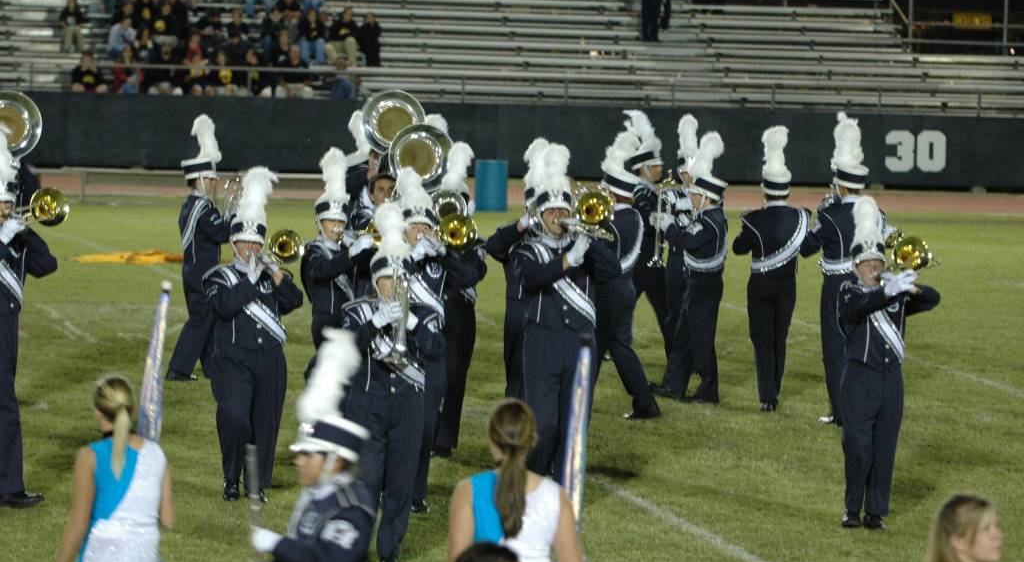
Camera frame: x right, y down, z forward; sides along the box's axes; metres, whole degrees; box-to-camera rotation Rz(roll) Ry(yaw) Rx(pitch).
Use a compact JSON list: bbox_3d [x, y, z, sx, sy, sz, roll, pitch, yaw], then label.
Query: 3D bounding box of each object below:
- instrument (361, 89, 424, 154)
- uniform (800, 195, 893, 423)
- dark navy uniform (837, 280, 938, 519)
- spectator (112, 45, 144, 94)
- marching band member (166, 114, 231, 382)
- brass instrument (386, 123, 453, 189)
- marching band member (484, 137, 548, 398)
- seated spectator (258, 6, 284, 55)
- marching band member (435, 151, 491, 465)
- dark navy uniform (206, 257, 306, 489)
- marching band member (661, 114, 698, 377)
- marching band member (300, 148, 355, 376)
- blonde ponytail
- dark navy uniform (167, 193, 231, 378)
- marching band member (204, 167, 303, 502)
[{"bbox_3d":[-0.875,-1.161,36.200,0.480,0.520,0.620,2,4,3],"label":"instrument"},{"bbox_3d":[2.452,0.202,35.785,0.620,1.643,0.500,-1,4,-27],"label":"uniform"},{"bbox_3d":[2.302,0.726,30.300,0.640,1.480,0.450,0,4,-16],"label":"dark navy uniform"},{"bbox_3d":[-6.944,-3.703,89.500,0.560,1.150,0.720,1,4,-11],"label":"spectator"},{"bbox_3d":[-2.363,-0.254,37.500,0.620,2.040,0.550,0,4,-26],"label":"marching band member"},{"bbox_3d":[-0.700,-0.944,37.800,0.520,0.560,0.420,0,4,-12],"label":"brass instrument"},{"bbox_3d":[0.166,-0.008,35.305,0.640,2.036,0.500,0,4,-12],"label":"marching band member"},{"bbox_3d":[-4.428,-4.529,91.000,0.500,1.120,0.700,0,4,-12],"label":"seated spectator"},{"bbox_3d":[-0.360,0.118,33.274,0.520,2.100,0.500,1,4,-6],"label":"marching band member"},{"bbox_3d":[-1.615,0.600,30.758,0.580,1.430,0.460,0,4,-16],"label":"dark navy uniform"},{"bbox_3d":[1.406,-0.262,38.578,0.580,2.091,0.500,0,4,-12],"label":"marching band member"},{"bbox_3d":[-1.170,0.180,32.264,0.550,2.090,0.520,-1,4,-25],"label":"marching band member"},{"bbox_3d":[-1.698,0.624,21.068,0.175,0.440,0.220,0,4,-14],"label":"blonde ponytail"},{"bbox_3d":[-2.388,0.037,37.993,0.550,1.421,0.500,0,4,-18],"label":"dark navy uniform"},{"bbox_3d":[-1.596,0.321,30.515,0.620,2.044,0.500,0,4,-12],"label":"marching band member"}]

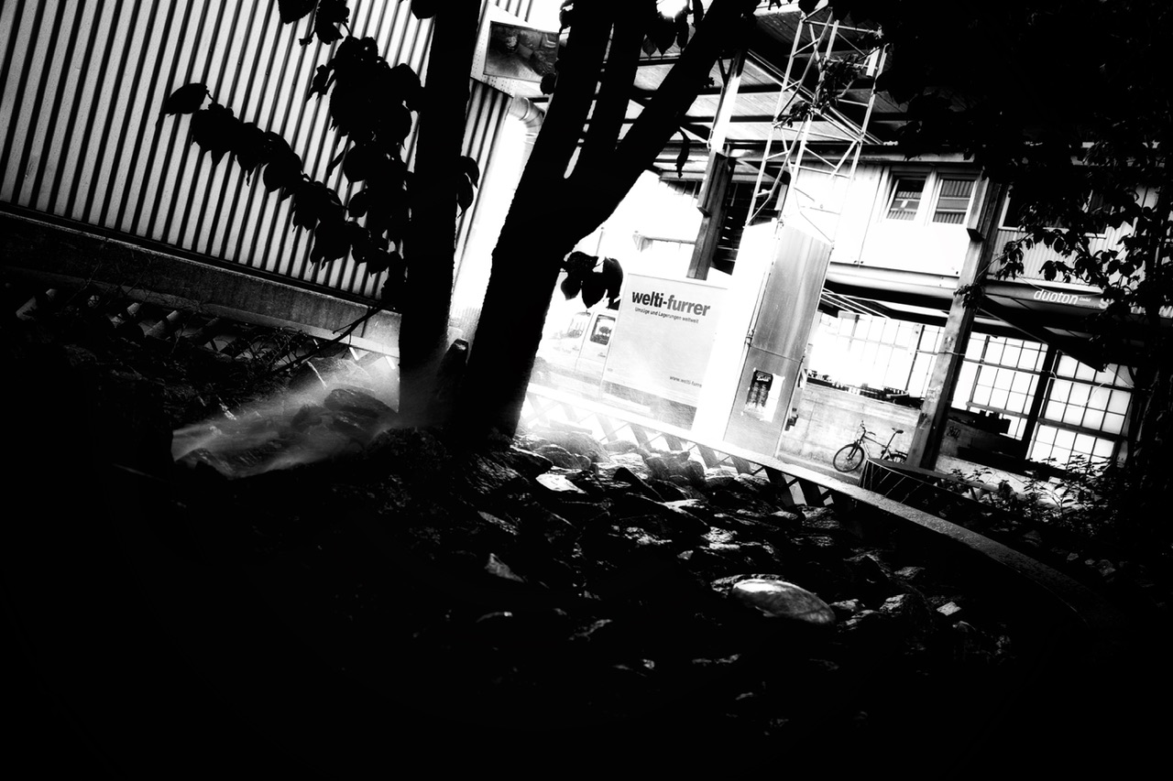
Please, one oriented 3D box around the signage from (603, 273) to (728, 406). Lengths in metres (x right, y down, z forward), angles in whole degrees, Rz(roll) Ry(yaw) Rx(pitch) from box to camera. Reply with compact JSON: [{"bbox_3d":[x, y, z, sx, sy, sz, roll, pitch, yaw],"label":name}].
[{"bbox_3d":[1.634,-1.044,18.413,0.120,2.343,3.000,13,3,-43],"label":"signage"}]

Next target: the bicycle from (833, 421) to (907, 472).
[{"bbox_3d":[5.848,1.271,18.489,0.580,1.120,1.740,13,3,-44],"label":"bicycle"}]

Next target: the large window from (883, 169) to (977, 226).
[{"bbox_3d":[7.146,-4.019,18.946,0.150,1.130,1.850,13,3,-44],"label":"large window"}]

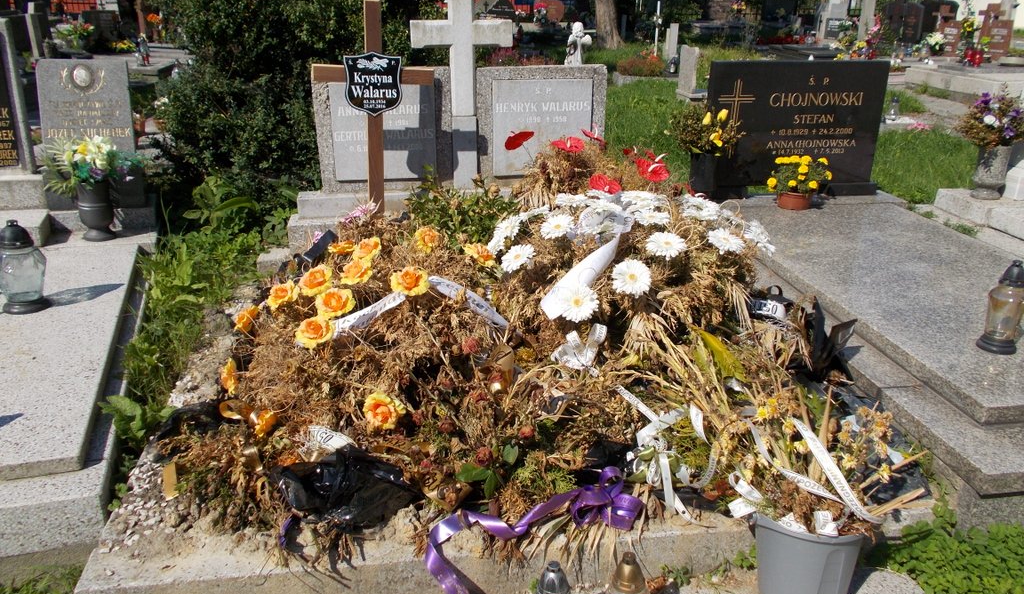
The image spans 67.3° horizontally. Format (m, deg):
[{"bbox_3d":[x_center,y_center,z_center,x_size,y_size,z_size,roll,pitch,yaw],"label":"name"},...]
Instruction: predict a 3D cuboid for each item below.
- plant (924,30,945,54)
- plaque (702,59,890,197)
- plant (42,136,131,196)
[{"bbox_3d":[6.592,-3.970,11.999,0.320,0.360,0.320,-4,23,-9],"label":"plant"},{"bbox_3d":[1.465,-0.884,4.043,0.960,0.690,0.120,-3,23,-7],"label":"plaque"},{"bbox_3d":[-2.011,-0.626,3.636,0.400,0.280,0.320,-6,24,-15],"label":"plant"}]

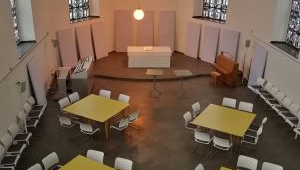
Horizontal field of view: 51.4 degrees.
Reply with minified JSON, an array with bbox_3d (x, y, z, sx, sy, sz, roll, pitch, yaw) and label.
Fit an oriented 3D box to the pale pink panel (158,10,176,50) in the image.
[{"bbox_3d":[1.052,-3.227,19.115,0.981,2.530,0.050,0,17,-3],"label":"pale pink panel"}]

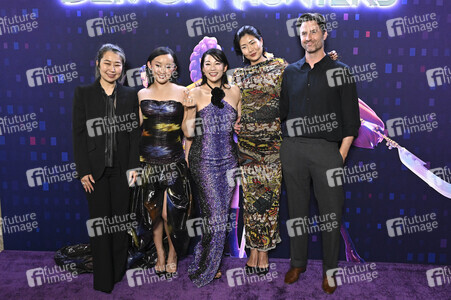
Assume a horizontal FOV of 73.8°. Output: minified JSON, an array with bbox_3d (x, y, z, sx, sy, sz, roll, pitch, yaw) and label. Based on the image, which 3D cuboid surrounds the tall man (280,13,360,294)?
[{"bbox_3d":[0.641,0.036,2.033,0.540,1.847,0.400,4,7,22],"label":"tall man"}]

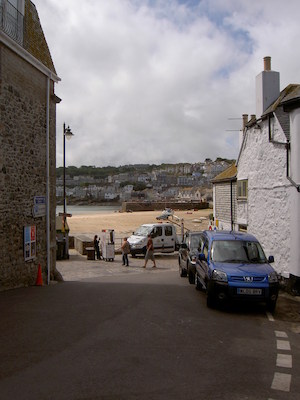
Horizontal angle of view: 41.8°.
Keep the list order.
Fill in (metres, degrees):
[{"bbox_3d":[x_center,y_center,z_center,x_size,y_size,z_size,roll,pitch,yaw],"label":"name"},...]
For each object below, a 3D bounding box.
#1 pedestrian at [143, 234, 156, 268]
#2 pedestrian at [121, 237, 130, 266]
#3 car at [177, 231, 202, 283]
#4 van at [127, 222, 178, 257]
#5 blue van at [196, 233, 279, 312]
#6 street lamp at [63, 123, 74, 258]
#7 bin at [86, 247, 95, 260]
[{"bbox_3d":[-0.010,2.701,20.392,0.650,1.660,0.500,0,1,-3],"label":"pedestrian"},{"bbox_3d":[-1.324,2.810,21.392,0.420,1.580,0.480,0,1,-9],"label":"pedestrian"},{"bbox_3d":[2.240,2.250,15.600,1.780,1.850,4.400,1,-4,-1],"label":"car"},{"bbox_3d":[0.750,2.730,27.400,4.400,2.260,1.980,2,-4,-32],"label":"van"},{"bbox_3d":[2.270,1.850,10.970,1.730,1.840,4.120,2,-4,2],"label":"blue van"},{"bbox_3d":[-5.374,-0.639,26.055,0.720,9.050,0.550,0,1,0],"label":"street lamp"},{"bbox_3d":[-3.834,3.432,25.396,0.580,0.830,0.550,0,1,0],"label":"bin"}]

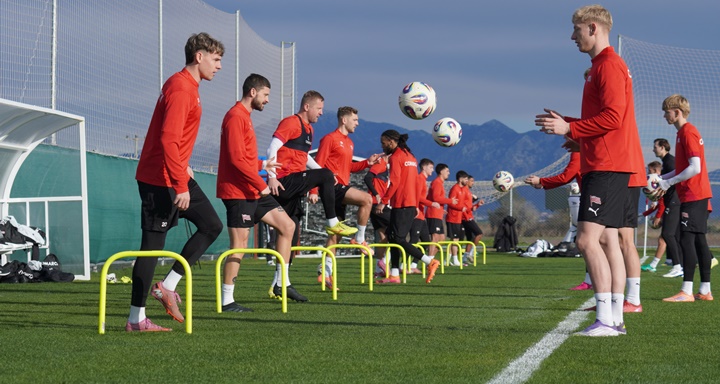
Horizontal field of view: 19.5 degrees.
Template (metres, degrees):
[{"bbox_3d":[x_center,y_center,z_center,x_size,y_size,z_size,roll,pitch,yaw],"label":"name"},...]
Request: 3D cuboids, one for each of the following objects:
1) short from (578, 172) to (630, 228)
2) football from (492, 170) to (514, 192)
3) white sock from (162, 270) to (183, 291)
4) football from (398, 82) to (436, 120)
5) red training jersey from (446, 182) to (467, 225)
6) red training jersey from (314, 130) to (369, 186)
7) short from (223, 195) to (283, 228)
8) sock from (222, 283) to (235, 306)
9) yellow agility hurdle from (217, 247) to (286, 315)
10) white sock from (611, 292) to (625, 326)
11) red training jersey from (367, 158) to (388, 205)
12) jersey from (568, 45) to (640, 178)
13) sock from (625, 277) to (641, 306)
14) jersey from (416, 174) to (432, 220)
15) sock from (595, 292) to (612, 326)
[{"bbox_3d":[1.374,0.036,11.800,0.280,0.345,0.380,0,-1,9],"label":"short"},{"bbox_3d":[1.485,-0.106,21.700,0.220,0.220,0.220,0,-1,0],"label":"football"},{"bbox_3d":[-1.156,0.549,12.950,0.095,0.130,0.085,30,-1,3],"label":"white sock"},{"bbox_3d":[0.336,-0.527,12.220,0.220,0.220,0.220,0,-1,0],"label":"football"},{"bbox_3d":[1.843,0.221,40.400,0.380,0.750,0.500,-1,-1,32],"label":"red training jersey"},{"bbox_3d":[-0.205,-0.342,22.100,0.480,0.680,0.520,-1,-1,28],"label":"red training jersey"},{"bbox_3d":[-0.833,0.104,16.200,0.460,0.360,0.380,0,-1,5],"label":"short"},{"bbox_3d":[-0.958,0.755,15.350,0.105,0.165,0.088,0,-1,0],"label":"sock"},{"bbox_3d":[-0.781,0.643,15.150,0.511,0.466,0.037,0,-1,-1],"label":"yellow agility hurdle"},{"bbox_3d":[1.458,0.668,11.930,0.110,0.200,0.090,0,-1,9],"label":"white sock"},{"bbox_3d":[0.330,-0.151,28.900,0.340,0.680,0.500,-1,-2,38],"label":"red training jersey"},{"bbox_3d":[1.368,-0.455,11.800,0.400,0.720,0.530,0,-1,9],"label":"jersey"},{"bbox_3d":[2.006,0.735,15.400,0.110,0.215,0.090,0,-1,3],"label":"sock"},{"bbox_3d":[0.958,0.078,32.800,0.370,0.740,0.500,0,-1,10],"label":"jersey"},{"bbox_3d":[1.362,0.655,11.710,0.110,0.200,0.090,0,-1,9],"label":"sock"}]

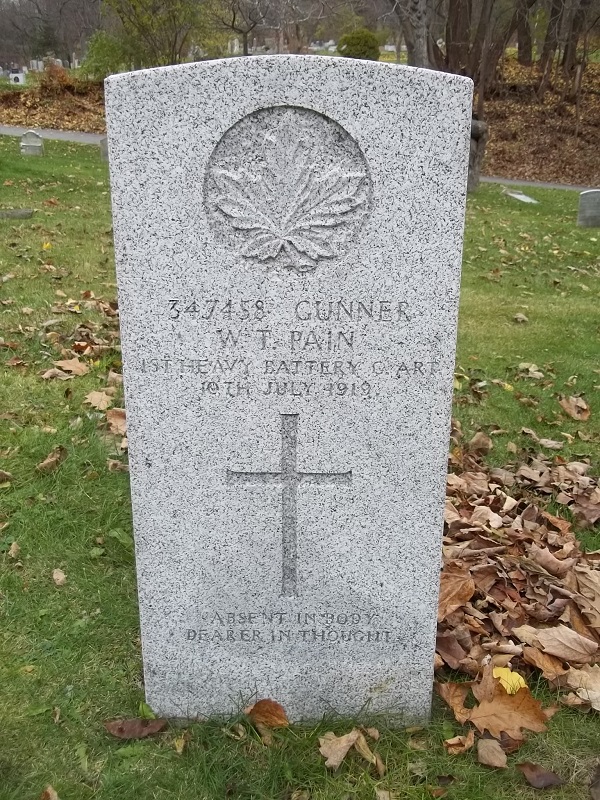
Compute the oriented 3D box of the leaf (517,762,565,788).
[{"bbox_3d":[0.294,0.459,0.904,0.057,0.014,0.032,3,17,8],"label":"leaf"}]

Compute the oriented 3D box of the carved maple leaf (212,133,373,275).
[{"bbox_3d":[-0.011,-0.217,0.797,0.168,0.156,0.015,0,17,1],"label":"carved maple leaf"}]

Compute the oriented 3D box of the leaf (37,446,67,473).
[{"bbox_3d":[-0.607,0.143,1.807,0.052,0.030,0.085,9,19,27],"label":"leaf"}]

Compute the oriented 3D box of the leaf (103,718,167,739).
[{"bbox_3d":[-0.215,0.427,0.962,0.081,0.014,0.033,0,17,1],"label":"leaf"}]

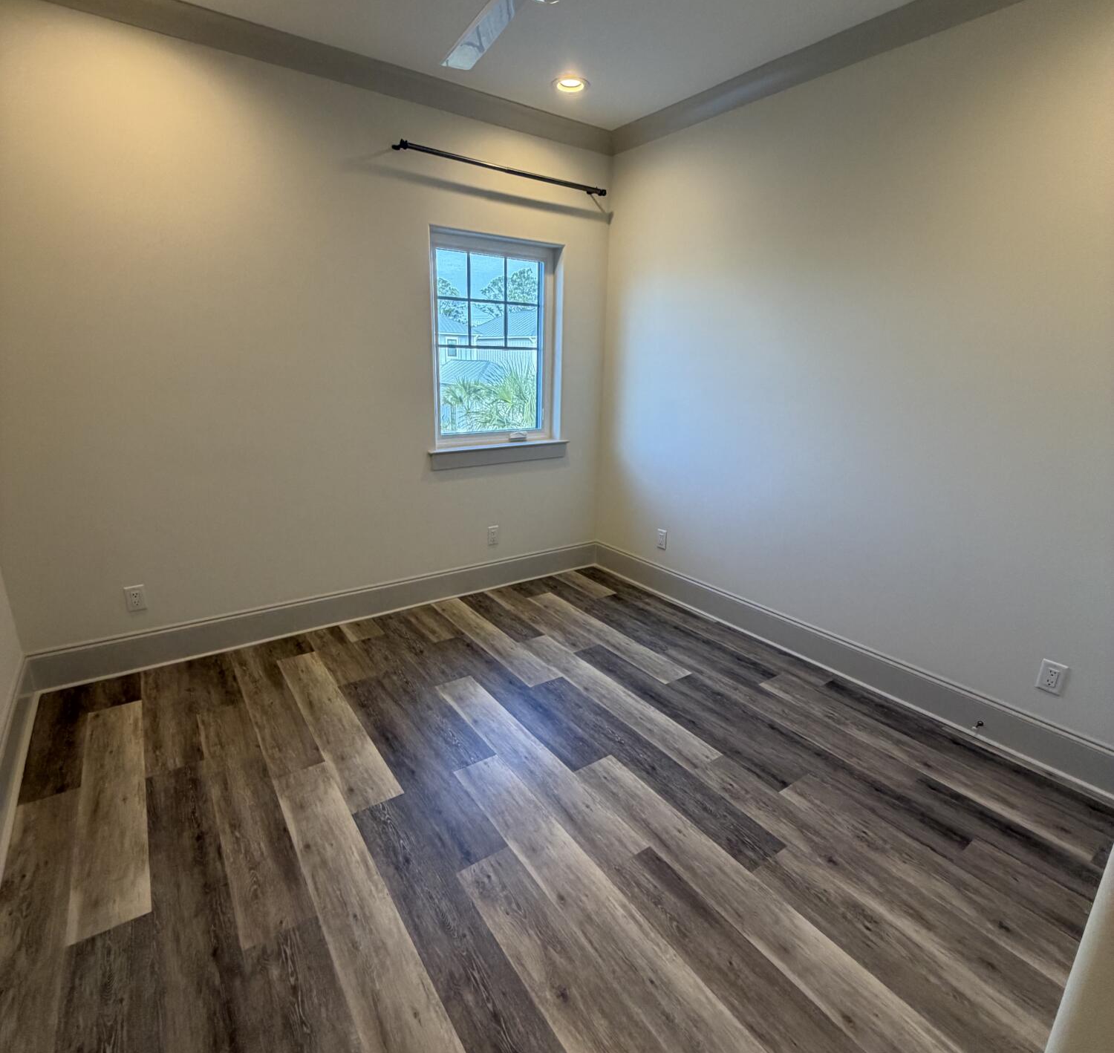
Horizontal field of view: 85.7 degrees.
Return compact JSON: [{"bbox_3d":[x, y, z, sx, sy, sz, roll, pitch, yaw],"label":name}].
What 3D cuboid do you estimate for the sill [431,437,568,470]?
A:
[{"bbox_3d":[-0.351,-0.446,3.649,0.969,0.110,0.120,-10,19,-34],"label":"sill"}]

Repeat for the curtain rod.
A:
[{"bbox_3d":[-0.244,-1.881,3.189,1.270,0.052,0.112,-10,19,-34],"label":"curtain rod"}]

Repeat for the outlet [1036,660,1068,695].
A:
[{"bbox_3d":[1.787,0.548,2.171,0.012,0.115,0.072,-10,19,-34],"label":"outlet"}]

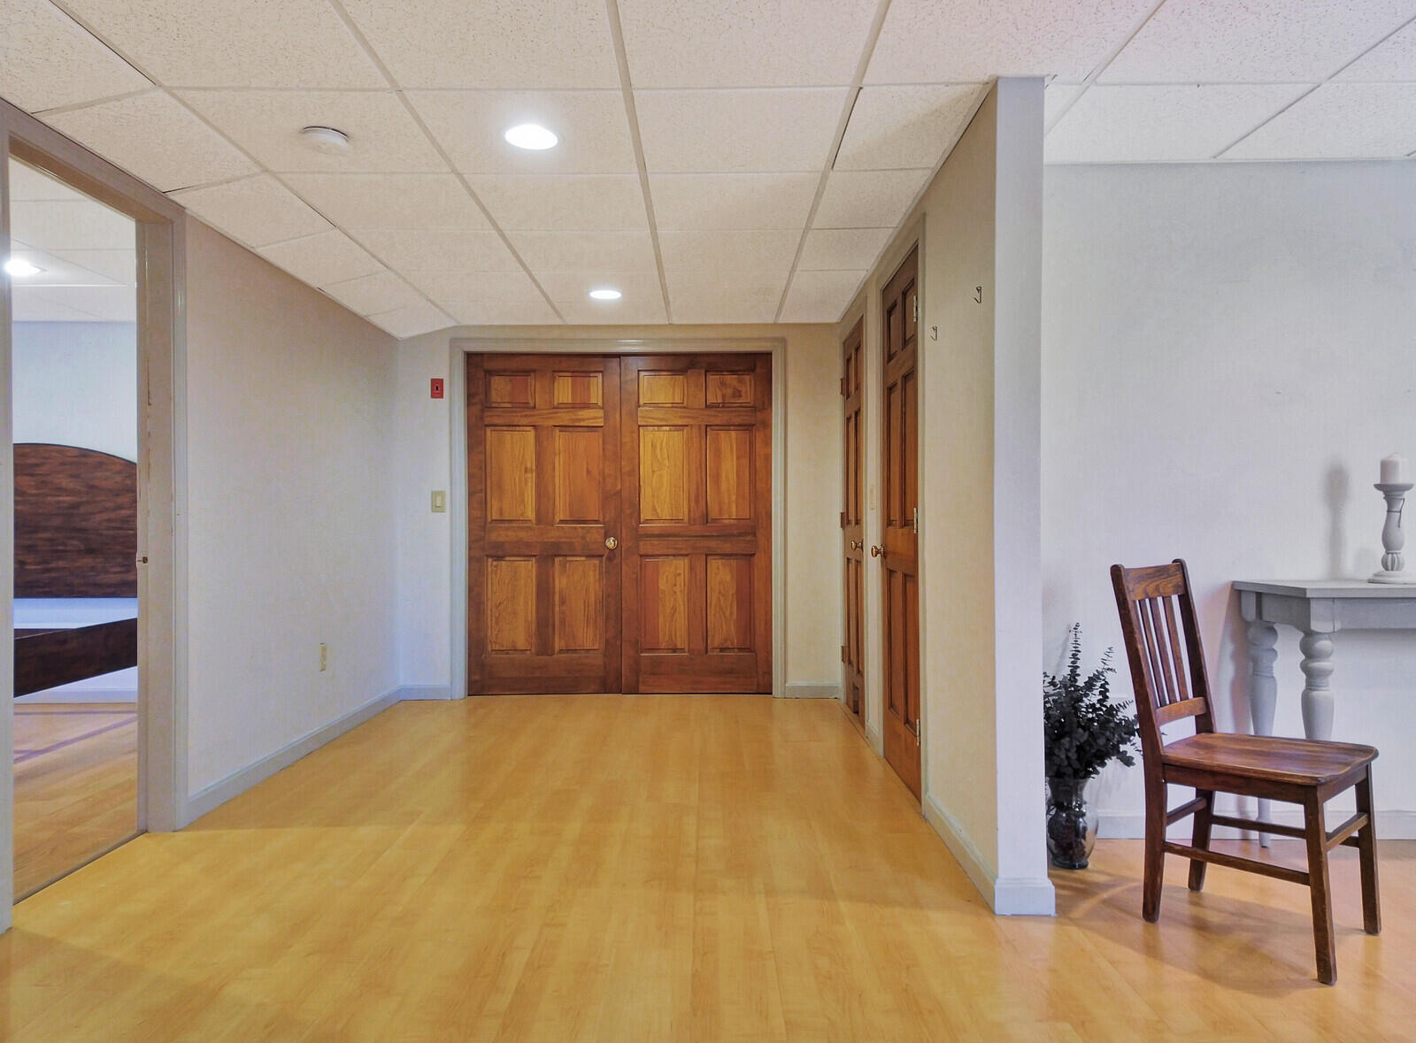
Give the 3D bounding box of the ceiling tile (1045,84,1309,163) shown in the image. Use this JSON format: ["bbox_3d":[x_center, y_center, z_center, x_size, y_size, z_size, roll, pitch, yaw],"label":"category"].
[{"bbox_3d":[1.353,-1.188,2.695,0.608,0.020,0.478,0,0,0],"label":"ceiling tile"}]

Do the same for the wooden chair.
[{"bbox_3d":[1.351,0.569,2.279,0.420,0.915,0.530,0,0,-43],"label":"wooden chair"}]

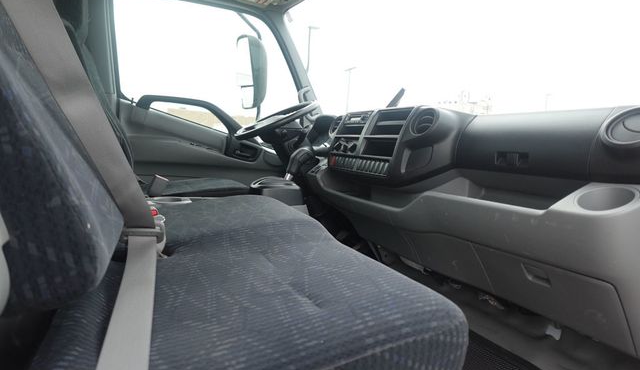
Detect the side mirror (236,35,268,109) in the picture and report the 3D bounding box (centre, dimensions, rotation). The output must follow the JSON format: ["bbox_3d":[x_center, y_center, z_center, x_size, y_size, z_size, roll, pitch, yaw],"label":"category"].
[{"bbox_3d":[-0.405,-0.676,2.150,0.130,0.420,0.200,-5,9,-35],"label":"side mirror"}]

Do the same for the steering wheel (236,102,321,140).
[{"bbox_3d":[-0.188,-0.273,1.551,0.443,0.100,0.443,-31,21,-23],"label":"steering wheel"}]

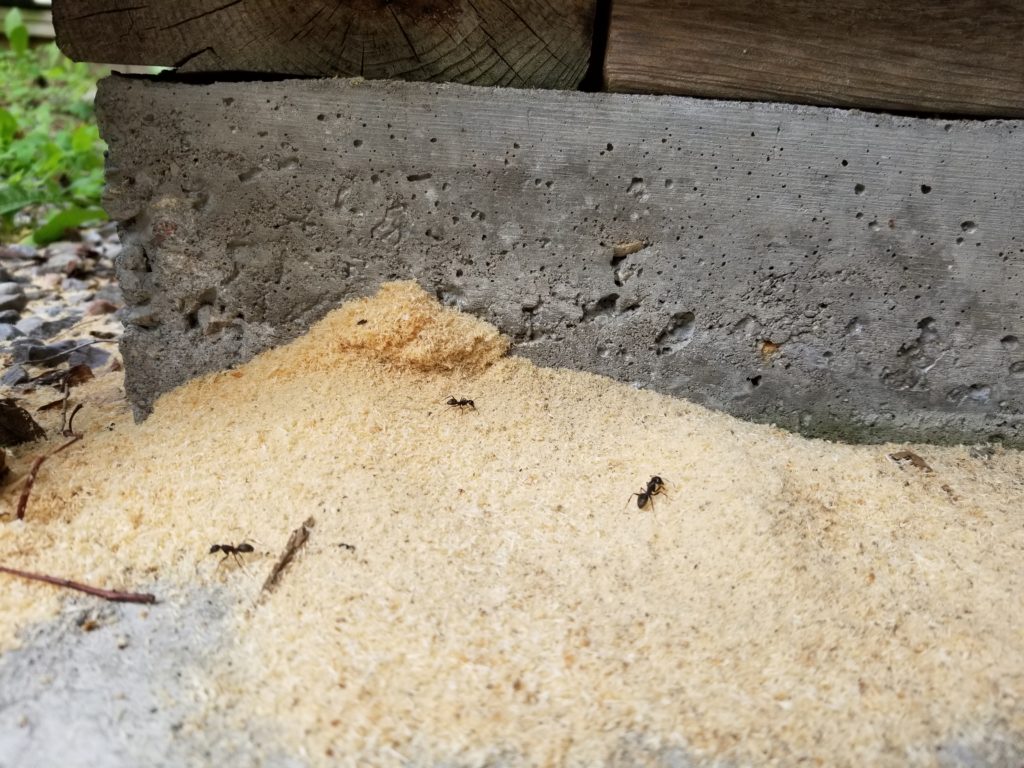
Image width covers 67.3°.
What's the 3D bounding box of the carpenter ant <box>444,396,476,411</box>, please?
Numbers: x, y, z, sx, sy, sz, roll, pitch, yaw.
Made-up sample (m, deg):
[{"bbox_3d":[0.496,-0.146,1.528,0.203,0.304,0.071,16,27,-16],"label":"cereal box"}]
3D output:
[{"bbox_3d":[-0.017,0.006,0.250,0.010,0.003,0.005,4,31,1],"label":"carpenter ant"}]

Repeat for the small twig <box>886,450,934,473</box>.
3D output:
[{"bbox_3d":[0.138,0.027,0.266,0.013,0.003,0.007,17,27,29],"label":"small twig"}]

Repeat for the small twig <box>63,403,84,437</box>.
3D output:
[{"bbox_3d":[-0.146,0.012,0.256,0.004,0.006,0.016,-2,24,-13],"label":"small twig"}]

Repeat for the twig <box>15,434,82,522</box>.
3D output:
[{"bbox_3d":[-0.139,0.027,0.229,0.007,0.004,0.045,-2,24,-13],"label":"twig"}]

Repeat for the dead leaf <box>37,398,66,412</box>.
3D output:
[{"bbox_3d":[-0.164,0.008,0.274,0.003,0.003,0.011,17,27,29],"label":"dead leaf"}]

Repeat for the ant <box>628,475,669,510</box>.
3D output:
[{"bbox_3d":[0.039,0.030,0.218,0.007,0.004,0.012,20,36,25],"label":"ant"}]

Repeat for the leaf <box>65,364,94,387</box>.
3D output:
[{"bbox_3d":[-0.164,-0.003,0.291,0.009,0.005,0.010,3,23,0],"label":"leaf"}]

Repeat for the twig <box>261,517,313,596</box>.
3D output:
[{"bbox_3d":[-0.056,0.043,0.190,0.003,0.003,0.025,8,31,9],"label":"twig"}]

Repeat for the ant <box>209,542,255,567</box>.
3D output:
[{"bbox_3d":[-0.071,0.043,0.194,0.011,0.004,0.005,4,28,2],"label":"ant"}]

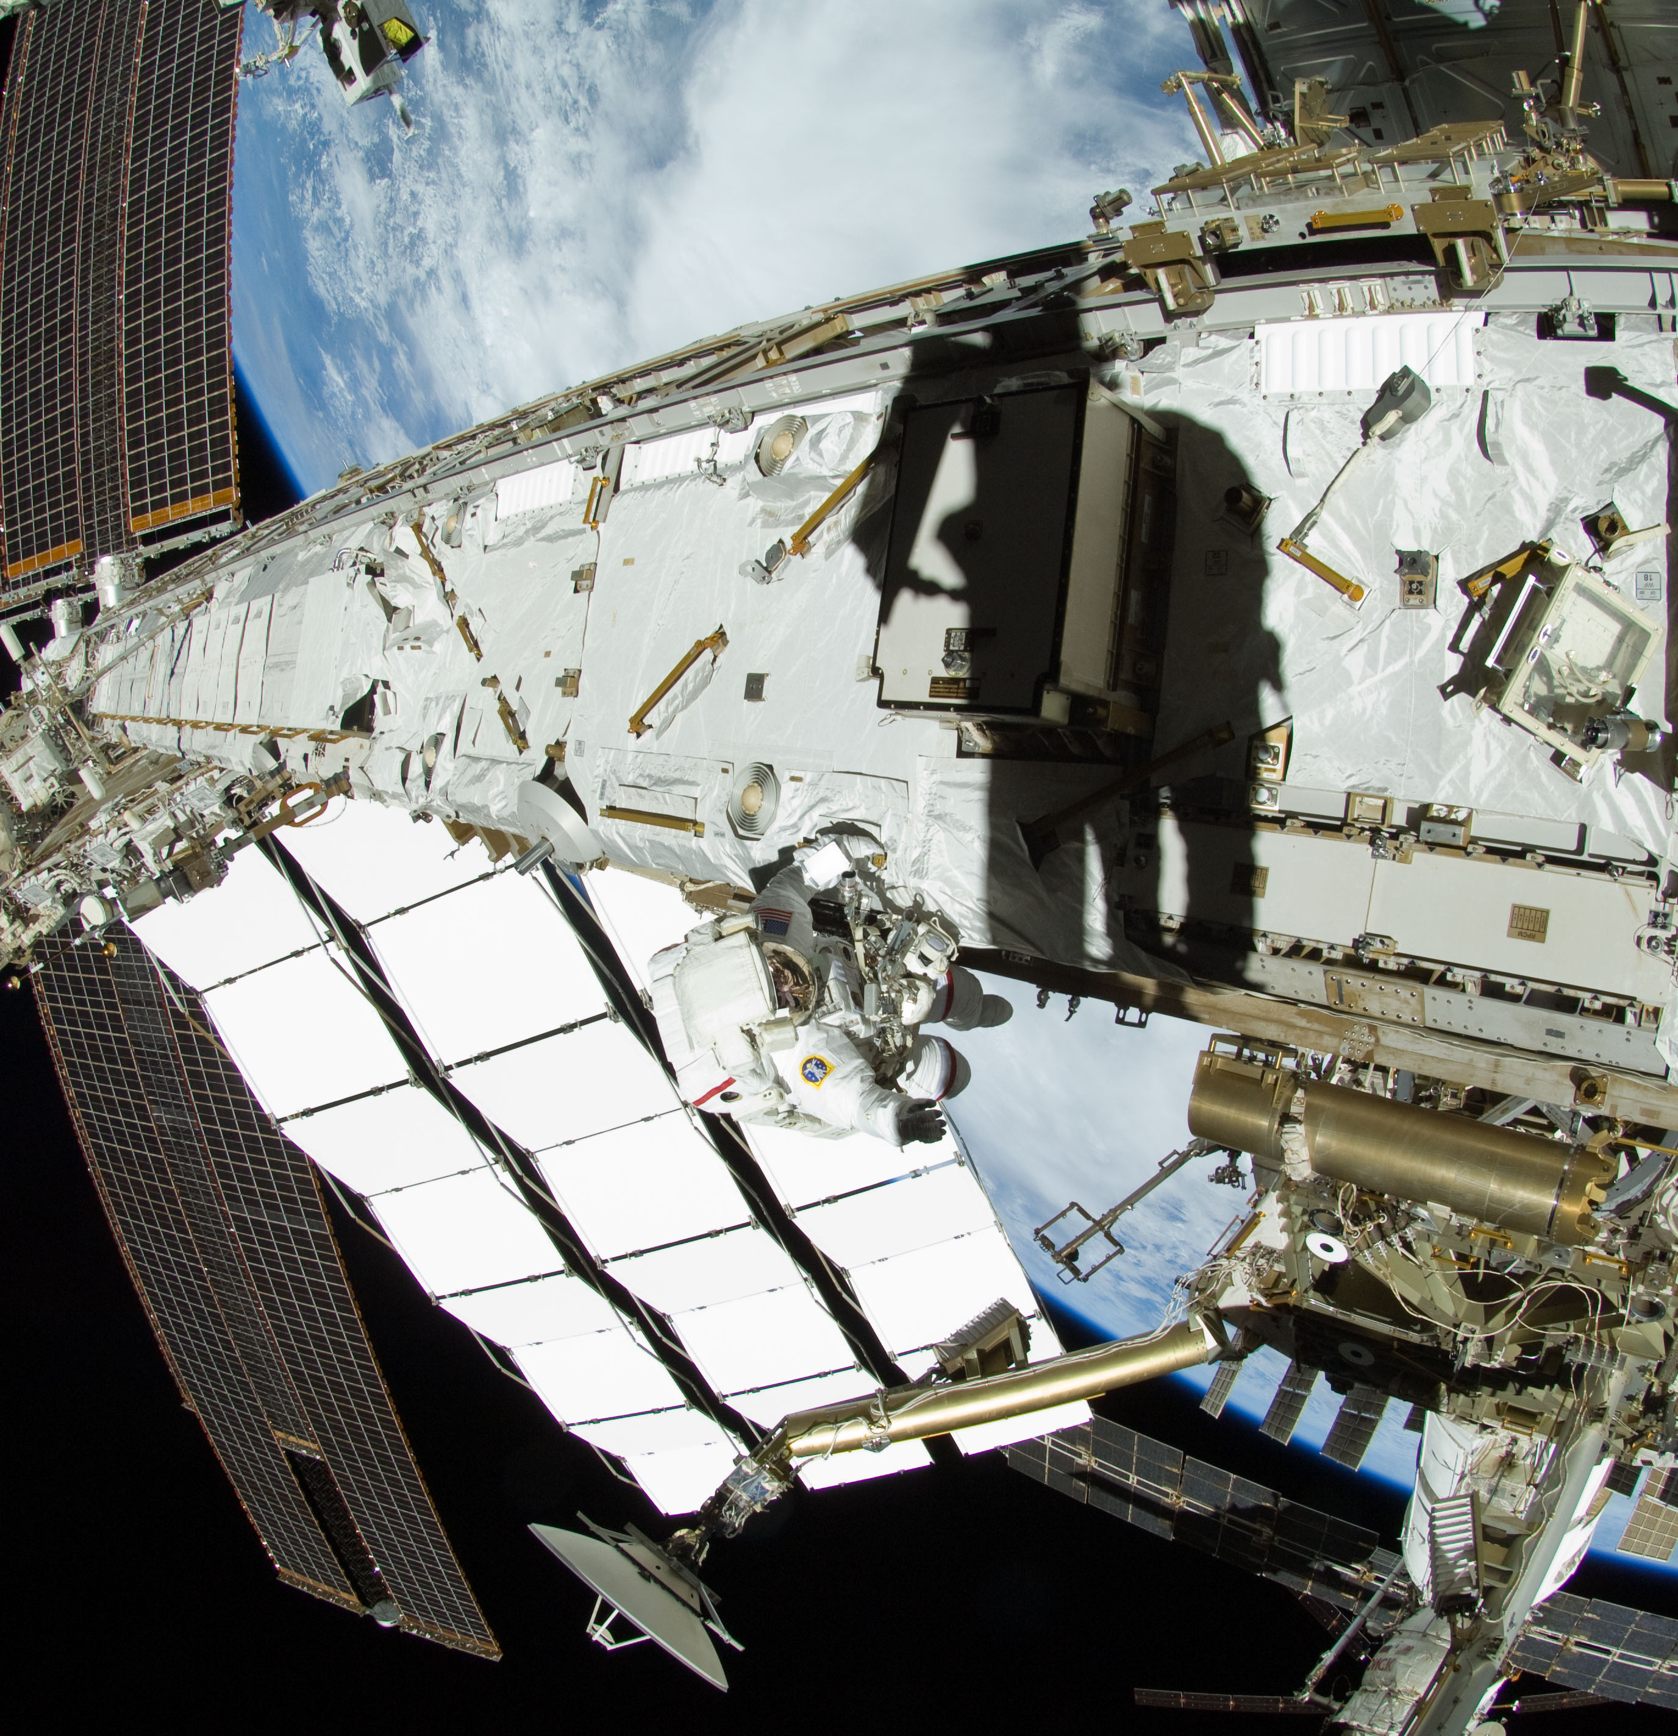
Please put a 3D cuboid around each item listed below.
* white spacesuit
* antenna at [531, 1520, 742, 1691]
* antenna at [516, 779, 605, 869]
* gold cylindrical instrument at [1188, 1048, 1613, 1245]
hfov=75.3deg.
[{"bbox_3d":[0.060,0.455,4.120,0.950,1.400,1.050,-7,94,31],"label":"white spacesuit"},{"bbox_3d":[-1.450,5.187,7.701,1.770,0.620,1.770,32,149,11],"label":"antenna"},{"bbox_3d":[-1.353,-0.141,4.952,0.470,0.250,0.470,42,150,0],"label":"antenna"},{"bbox_3d":[2.973,1.503,5.939,1.980,0.510,0.510,11,172,38],"label":"gold cylindrical instrument"}]

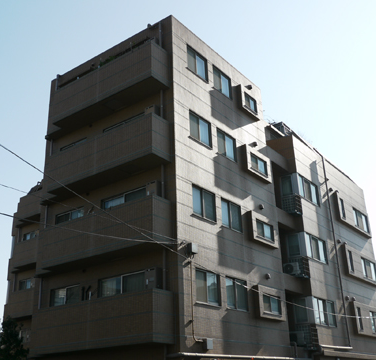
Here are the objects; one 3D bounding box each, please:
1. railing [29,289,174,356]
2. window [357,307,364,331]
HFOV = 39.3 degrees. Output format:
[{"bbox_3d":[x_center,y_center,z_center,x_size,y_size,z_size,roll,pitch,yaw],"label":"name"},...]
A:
[{"bbox_3d":[-2.896,4.660,16.753,5.568,1.489,0.951,-18,-27,33],"label":"railing"},{"bbox_3d":[8.472,6.875,26.089,0.120,1.061,0.361,-18,-27,33],"label":"window"}]

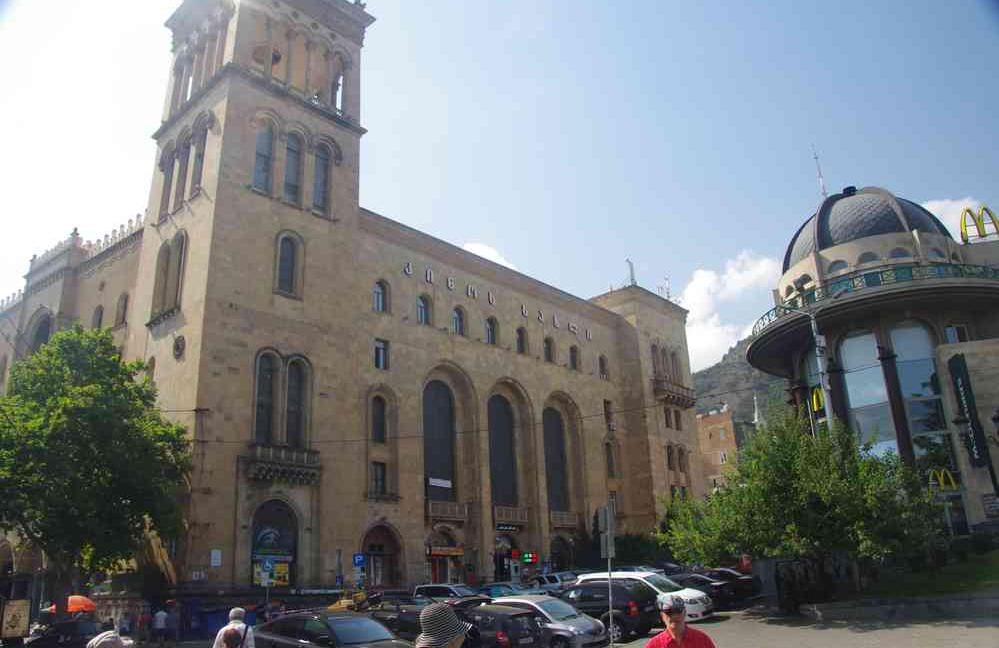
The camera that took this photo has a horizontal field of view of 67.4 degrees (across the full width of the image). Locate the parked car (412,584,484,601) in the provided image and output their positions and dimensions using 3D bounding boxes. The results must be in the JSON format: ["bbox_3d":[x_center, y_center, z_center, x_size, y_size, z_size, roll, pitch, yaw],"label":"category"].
[{"bbox_3d":[-2.446,14.557,39.300,1.780,1.680,4.500,16,-27,-41],"label":"parked car"}]

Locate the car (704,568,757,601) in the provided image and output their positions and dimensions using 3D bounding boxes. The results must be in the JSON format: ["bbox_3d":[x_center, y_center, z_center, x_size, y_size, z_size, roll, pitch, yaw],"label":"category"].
[{"bbox_3d":[9.991,12.814,36.837,4.600,1.450,1.800,-19,-26,39],"label":"car"}]

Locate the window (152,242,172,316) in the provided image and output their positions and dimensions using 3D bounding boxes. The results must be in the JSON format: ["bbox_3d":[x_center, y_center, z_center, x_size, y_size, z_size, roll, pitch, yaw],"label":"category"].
[{"bbox_3d":[-20.262,-2.734,45.149,1.550,4.600,0.300,-19,-26,39],"label":"window"}]

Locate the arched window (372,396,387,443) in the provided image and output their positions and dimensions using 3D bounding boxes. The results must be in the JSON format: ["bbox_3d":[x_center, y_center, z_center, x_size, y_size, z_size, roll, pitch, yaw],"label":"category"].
[{"bbox_3d":[-7.556,5.951,46.634,0.300,2.950,1.020,-19,-26,39],"label":"arched window"}]

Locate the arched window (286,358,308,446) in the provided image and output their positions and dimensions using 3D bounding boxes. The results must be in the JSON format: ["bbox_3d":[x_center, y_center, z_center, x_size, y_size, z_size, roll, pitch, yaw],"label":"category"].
[{"bbox_3d":[-12.218,4.759,44.854,0.350,5.400,1.400,-19,-26,39],"label":"arched window"}]

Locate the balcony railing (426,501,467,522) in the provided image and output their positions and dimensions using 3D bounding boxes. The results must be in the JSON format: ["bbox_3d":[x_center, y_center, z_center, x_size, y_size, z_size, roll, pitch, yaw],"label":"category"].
[{"bbox_3d":[-3.291,12.352,49.319,0.300,1.080,3.500,-19,-25,39],"label":"balcony railing"}]

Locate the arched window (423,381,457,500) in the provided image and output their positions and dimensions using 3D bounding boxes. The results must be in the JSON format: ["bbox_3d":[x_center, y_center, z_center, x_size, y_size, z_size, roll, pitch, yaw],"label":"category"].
[{"bbox_3d":[-4.409,8.414,54.537,0.400,9.000,3.400,-19,-26,39],"label":"arched window"}]

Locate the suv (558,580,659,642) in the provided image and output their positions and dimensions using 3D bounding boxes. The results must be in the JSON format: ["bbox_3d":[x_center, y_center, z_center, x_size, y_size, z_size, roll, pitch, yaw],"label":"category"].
[{"bbox_3d":[3.250,9.530,25.000,4.650,1.720,1.860,-20,-26,41],"label":"suv"}]

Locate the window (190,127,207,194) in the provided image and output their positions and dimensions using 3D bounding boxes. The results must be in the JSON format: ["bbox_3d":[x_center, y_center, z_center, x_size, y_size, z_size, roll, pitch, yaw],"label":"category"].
[{"bbox_3d":[-18.889,-10.443,47.443,1.300,5.100,0.350,-19,-26,39],"label":"window"}]

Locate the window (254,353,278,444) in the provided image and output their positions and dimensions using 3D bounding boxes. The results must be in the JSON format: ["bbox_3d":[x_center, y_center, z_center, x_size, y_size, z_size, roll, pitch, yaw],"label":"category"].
[{"bbox_3d":[-13.563,4.313,43.443,0.350,5.400,1.400,-19,-26,39],"label":"window"}]

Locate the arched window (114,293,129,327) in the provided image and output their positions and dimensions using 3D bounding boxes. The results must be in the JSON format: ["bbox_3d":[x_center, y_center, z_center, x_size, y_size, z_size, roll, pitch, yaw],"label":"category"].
[{"bbox_3d":[-25.107,-0.897,49.763,1.250,2.250,0.300,-16,-24,33],"label":"arched window"}]

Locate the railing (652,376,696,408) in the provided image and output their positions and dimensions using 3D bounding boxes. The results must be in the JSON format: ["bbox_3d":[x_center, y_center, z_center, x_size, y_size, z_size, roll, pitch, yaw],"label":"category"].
[{"bbox_3d":[16.596,6.627,70.313,1.400,1.719,5.388,-19,-26,39],"label":"railing"}]

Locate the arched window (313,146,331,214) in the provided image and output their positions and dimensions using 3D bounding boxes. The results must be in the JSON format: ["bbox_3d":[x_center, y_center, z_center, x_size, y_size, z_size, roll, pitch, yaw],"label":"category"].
[{"bbox_3d":[-11.559,-9.351,48.262,0.300,4.750,1.100,-19,-26,39],"label":"arched window"}]

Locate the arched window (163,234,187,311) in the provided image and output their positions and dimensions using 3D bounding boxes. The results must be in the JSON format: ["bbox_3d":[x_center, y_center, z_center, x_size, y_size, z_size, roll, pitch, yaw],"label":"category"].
[{"bbox_3d":[-18.782,-3.159,43.869,1.600,4.750,0.300,-19,-26,39],"label":"arched window"}]

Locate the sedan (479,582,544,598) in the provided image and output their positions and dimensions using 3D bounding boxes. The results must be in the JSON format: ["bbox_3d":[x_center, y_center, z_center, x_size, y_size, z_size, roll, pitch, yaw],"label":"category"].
[{"bbox_3d":[0.427,14.522,40.000,4.500,1.450,1.750,-19,-26,39],"label":"sedan"}]

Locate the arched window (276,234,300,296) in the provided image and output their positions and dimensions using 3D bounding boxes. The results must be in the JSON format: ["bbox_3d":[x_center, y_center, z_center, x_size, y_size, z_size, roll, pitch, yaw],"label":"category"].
[{"bbox_3d":[-13.356,-3.727,46.991,0.350,4.100,1.450,-19,-26,39],"label":"arched window"}]

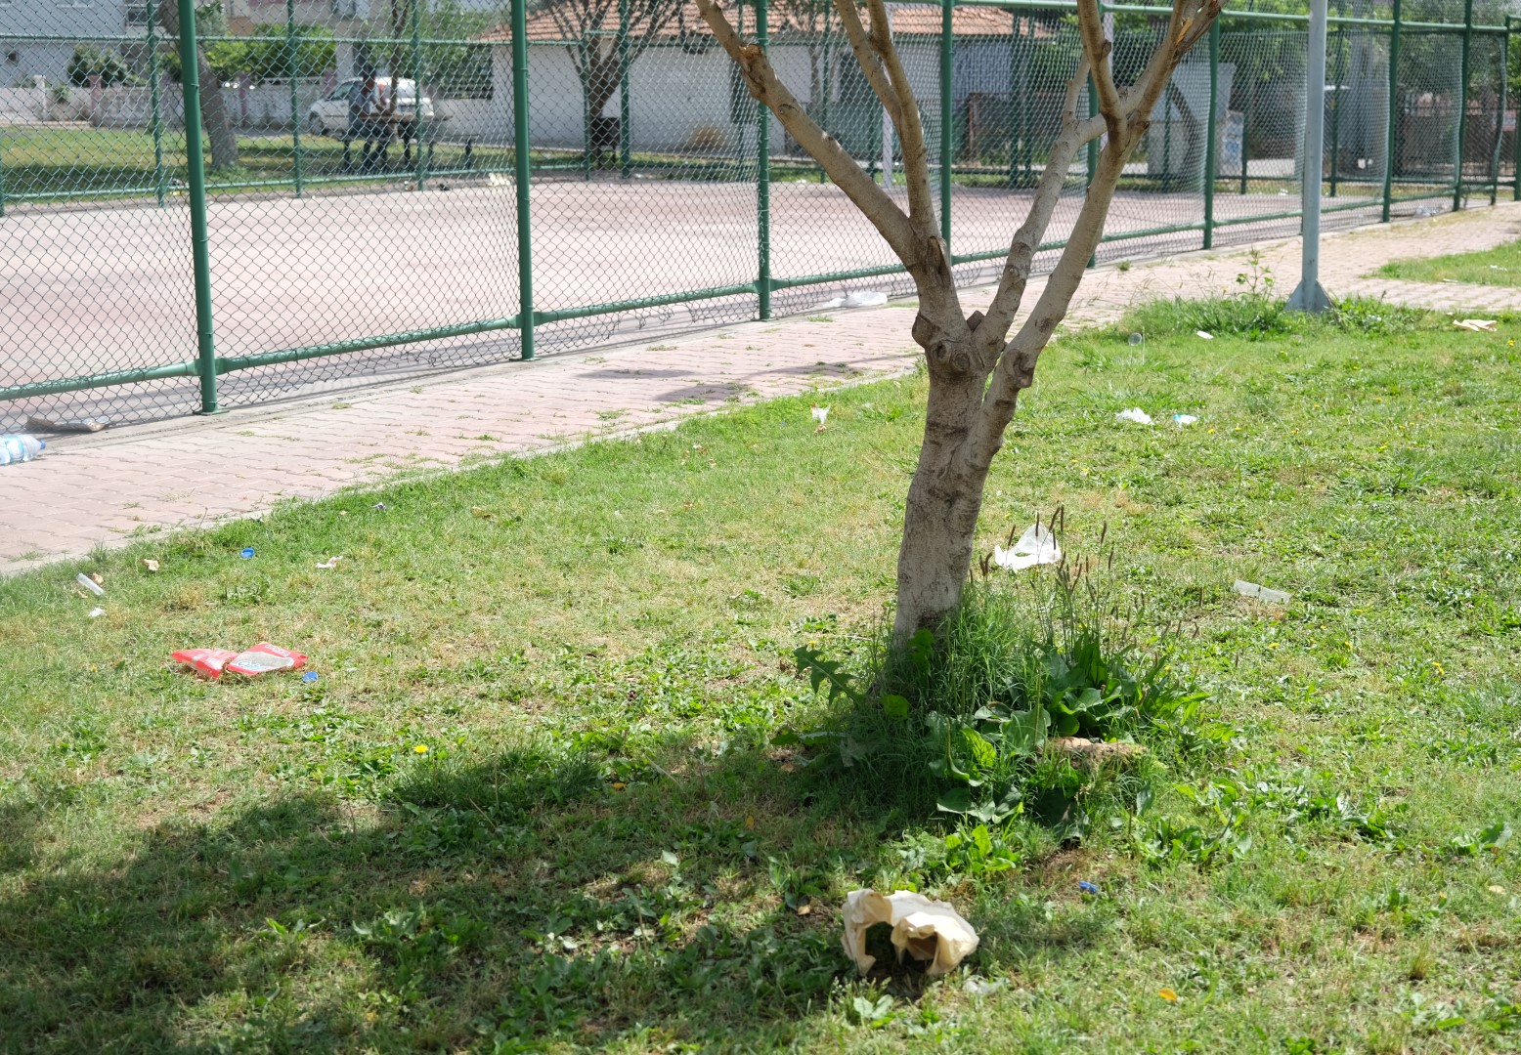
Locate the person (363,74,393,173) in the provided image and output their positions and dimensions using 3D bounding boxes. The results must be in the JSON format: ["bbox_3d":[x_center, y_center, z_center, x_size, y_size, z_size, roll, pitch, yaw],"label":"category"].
[{"bbox_3d":[-5.694,-5.970,29.800,0.720,1.380,0.520,-2,12,-10],"label":"person"}]

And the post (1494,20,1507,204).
[{"bbox_3d":[7.897,-4.437,21.608,0.060,1.970,0.060,8,15,36],"label":"post"}]

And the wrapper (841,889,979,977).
[{"bbox_3d":[0.231,0.631,3.137,0.205,0.090,0.140,1,12,6],"label":"wrapper"}]

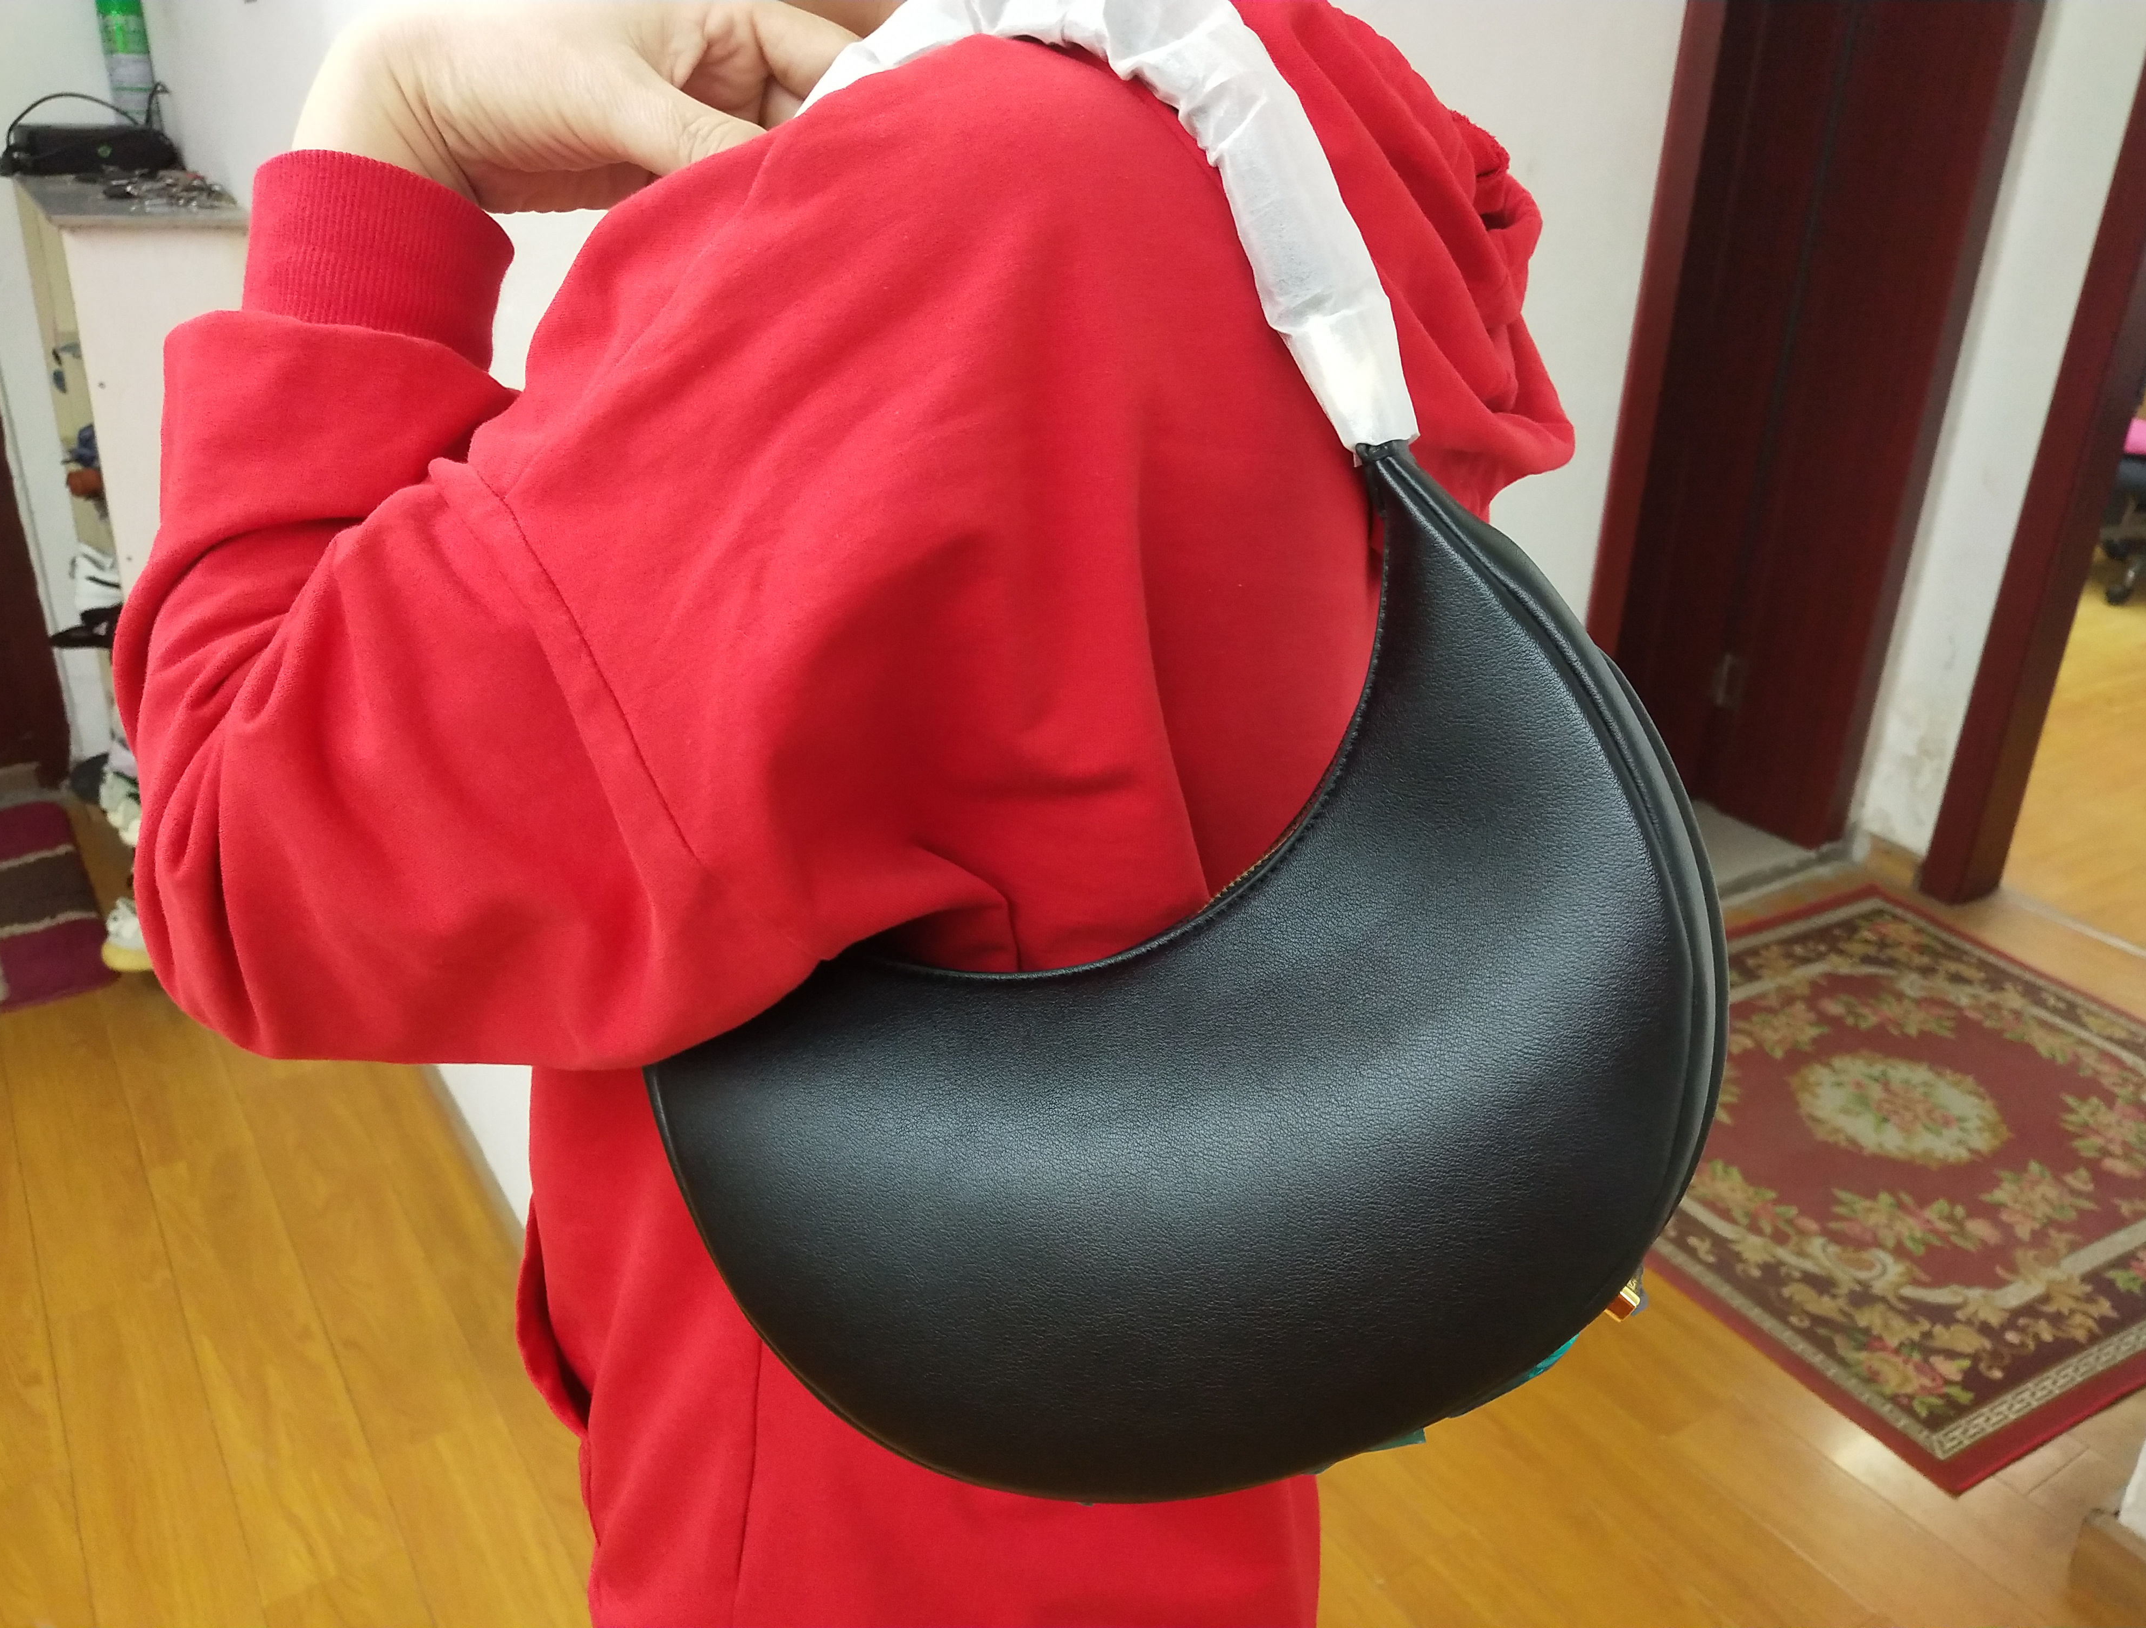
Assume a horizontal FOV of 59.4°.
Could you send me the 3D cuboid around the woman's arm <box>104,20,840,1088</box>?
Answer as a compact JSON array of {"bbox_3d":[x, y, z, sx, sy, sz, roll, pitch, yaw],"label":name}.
[{"bbox_3d":[-0.175,-0.083,0.560,0.220,0.295,0.195,2,26,-1],"label":"woman's arm"}]

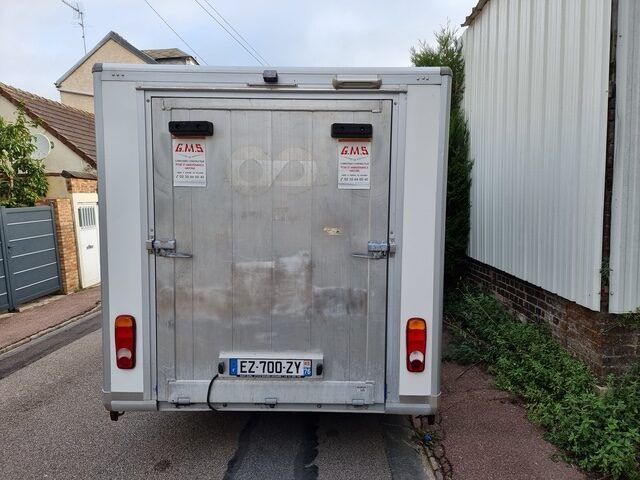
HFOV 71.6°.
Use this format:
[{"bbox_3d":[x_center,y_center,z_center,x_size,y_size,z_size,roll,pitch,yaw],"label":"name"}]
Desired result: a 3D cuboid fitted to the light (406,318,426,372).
[{"bbox_3d":[0.606,0.662,2.786,0.128,0.340,0.060,1,5,1],"label":"light"}]

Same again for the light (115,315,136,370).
[{"bbox_3d":[-1.230,0.647,2.809,0.128,0.340,0.060,1,5,1],"label":"light"}]

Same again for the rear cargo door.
[{"bbox_3d":[-0.305,0.106,2.766,1.472,1.939,0.100,1,5,1],"label":"rear cargo door"}]

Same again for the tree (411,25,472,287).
[{"bbox_3d":[1.729,-1.150,6.383,0.920,3.800,0.920,-2,7,0],"label":"tree"}]

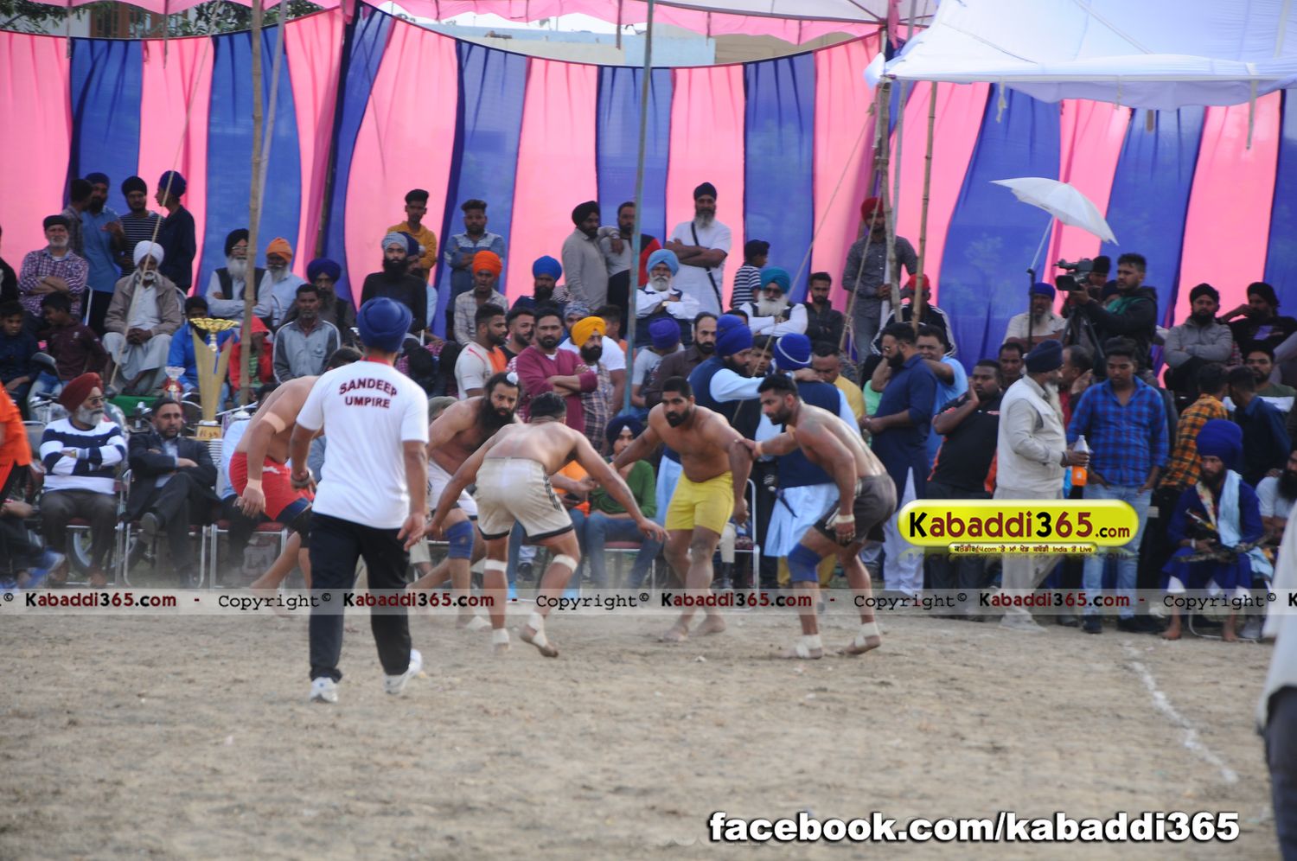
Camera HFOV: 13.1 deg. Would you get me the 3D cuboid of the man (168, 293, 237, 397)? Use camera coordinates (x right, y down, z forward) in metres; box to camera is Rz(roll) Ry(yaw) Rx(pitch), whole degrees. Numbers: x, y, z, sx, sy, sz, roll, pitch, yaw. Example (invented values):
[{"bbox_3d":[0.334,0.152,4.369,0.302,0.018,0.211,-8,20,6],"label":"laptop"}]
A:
[{"bbox_3d":[-3.484,-0.522,43.800,0.520,1.060,0.680,2,1,-5],"label":"man"}]

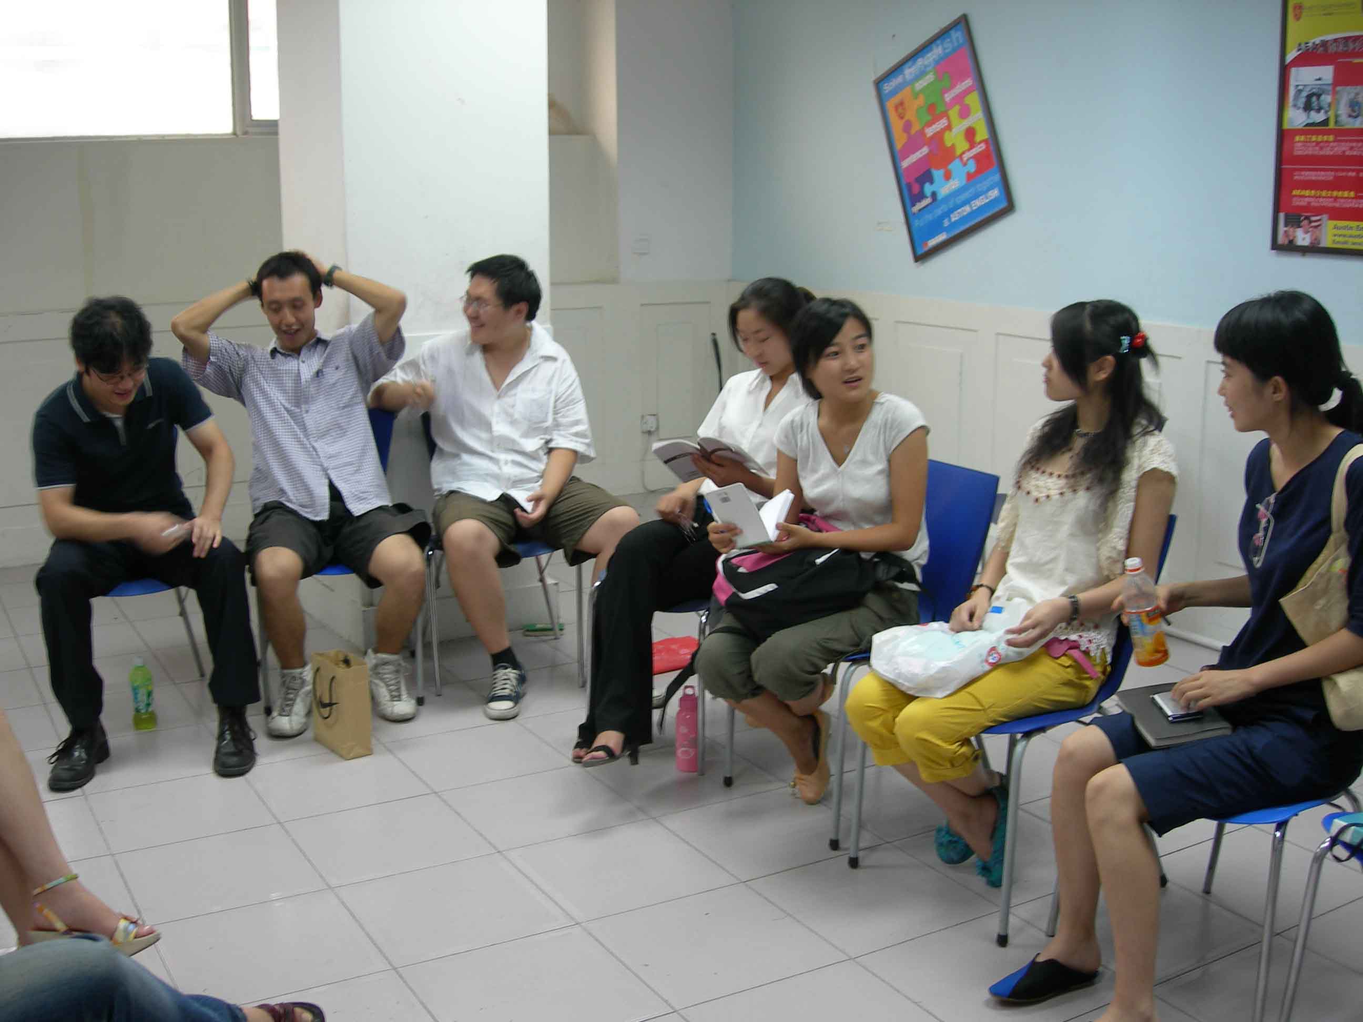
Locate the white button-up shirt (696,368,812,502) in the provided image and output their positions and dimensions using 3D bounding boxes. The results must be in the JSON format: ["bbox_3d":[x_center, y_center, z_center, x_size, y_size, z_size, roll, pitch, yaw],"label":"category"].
[{"bbox_3d":[0.203,-0.142,3.997,0.410,0.510,0.280,9,14,37],"label":"white button-up shirt"}]

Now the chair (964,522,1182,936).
[{"bbox_3d":[0.711,0.402,3.147,0.530,0.810,0.470,-6,13,-30],"label":"chair"}]

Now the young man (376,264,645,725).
[{"bbox_3d":[-0.520,-0.112,4.482,0.780,1.296,0.760,-2,12,-8],"label":"young man"}]

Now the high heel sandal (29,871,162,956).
[{"bbox_3d":[-1.112,0.771,2.791,0.235,0.155,0.090,-7,14,-33],"label":"high heel sandal"}]

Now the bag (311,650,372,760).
[{"bbox_3d":[-0.911,0.518,3.997,0.080,0.256,0.195,-9,15,-37],"label":"bag"}]

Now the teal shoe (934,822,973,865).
[{"bbox_3d":[0.654,0.743,3.358,0.235,0.080,0.090,-11,16,-43],"label":"teal shoe"}]

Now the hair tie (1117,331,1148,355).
[{"bbox_3d":[0.918,-0.346,3.042,0.060,0.050,0.055,-5,13,-23],"label":"hair tie"}]

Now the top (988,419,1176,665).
[{"bbox_3d":[0.802,0.051,3.087,0.300,0.500,0.420,-10,15,-41],"label":"top"}]

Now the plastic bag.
[{"bbox_3d":[0.530,0.248,2.914,0.320,0.140,0.230,-5,13,-25],"label":"plastic bag"}]

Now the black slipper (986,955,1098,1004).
[{"bbox_3d":[0.665,0.872,2.757,0.240,0.070,0.090,-3,12,-14],"label":"black slipper"}]

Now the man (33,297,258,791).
[{"bbox_3d":[-1.385,0.045,3.910,0.600,1.216,0.740,-3,12,-13],"label":"man"}]

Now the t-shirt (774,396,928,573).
[{"bbox_3d":[0.418,-0.053,3.517,0.410,0.460,0.270,8,14,33],"label":"t-shirt"}]

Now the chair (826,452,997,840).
[{"bbox_3d":[0.446,0.310,3.610,0.530,0.810,0.470,-6,13,-30],"label":"chair"}]

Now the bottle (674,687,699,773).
[{"bbox_3d":[0.015,0.555,3.892,0.069,0.231,0.069,0,12,0],"label":"bottle"}]

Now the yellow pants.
[{"bbox_3d":[0.599,0.381,3.080,0.550,0.330,0.370,-7,13,-29],"label":"yellow pants"}]

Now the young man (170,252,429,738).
[{"bbox_3d":[-1.050,-0.089,4.293,0.720,1.310,0.700,-2,12,-13],"label":"young man"}]

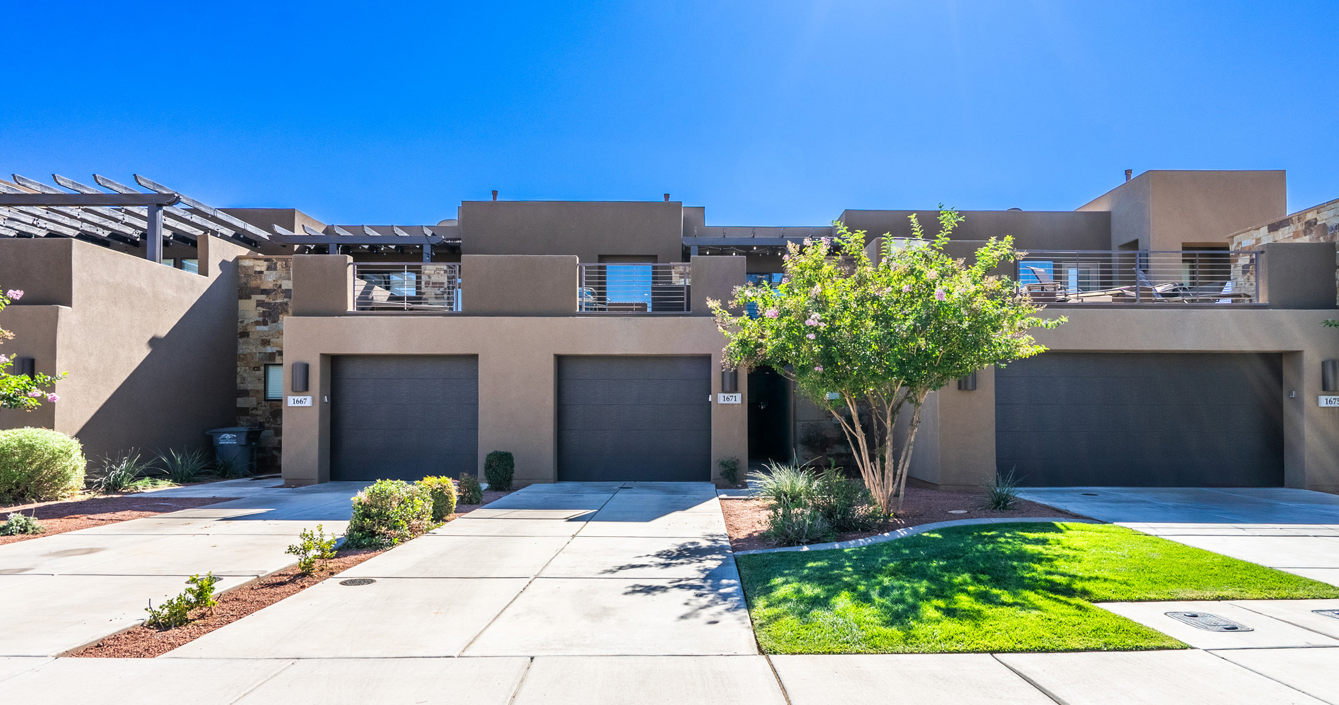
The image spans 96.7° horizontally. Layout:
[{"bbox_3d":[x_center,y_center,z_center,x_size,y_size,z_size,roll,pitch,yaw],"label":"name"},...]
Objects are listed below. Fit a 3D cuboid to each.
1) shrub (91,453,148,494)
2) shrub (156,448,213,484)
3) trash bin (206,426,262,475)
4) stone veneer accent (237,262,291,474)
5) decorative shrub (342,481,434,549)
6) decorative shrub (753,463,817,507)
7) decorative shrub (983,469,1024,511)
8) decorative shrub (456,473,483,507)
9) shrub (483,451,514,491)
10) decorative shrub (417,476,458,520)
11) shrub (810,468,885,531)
[{"bbox_3d":[-9.415,2.063,10.200,0.800,0.660,0.800,0,-3,2],"label":"shrub"},{"bbox_3d":[-9.127,2.137,11.200,0.840,0.650,0.840,0,-3,2],"label":"shrub"},{"bbox_3d":[-9.255,2.111,12.700,0.820,1.080,0.660,0,-3,2],"label":"trash bin"},{"bbox_3d":[-9.117,0.271,13.400,1.300,4.800,0.300,0,-3,2],"label":"stone veneer accent"},{"bbox_3d":[-3.163,1.779,6.700,0.840,0.660,0.940,0,-3,2],"label":"decorative shrub"},{"bbox_3d":[1.568,1.808,8.000,0.860,0.670,0.820,0,-3,2],"label":"decorative shrub"},{"bbox_3d":[4.718,1.935,8.400,0.520,0.580,0.520,0,-3,2],"label":"decorative shrub"},{"bbox_3d":[-3.022,2.066,9.000,0.410,0.480,0.420,0,-3,2],"label":"decorative shrub"},{"bbox_3d":[-3.038,2.107,10.600,0.520,0.680,0.520,0,-3,2],"label":"shrub"},{"bbox_3d":[-3.110,1.929,7.950,0.540,0.580,0.560,0,-3,2],"label":"decorative shrub"},{"bbox_3d":[2.137,1.773,7.150,0.820,0.700,0.800,0,-3,2],"label":"shrub"}]

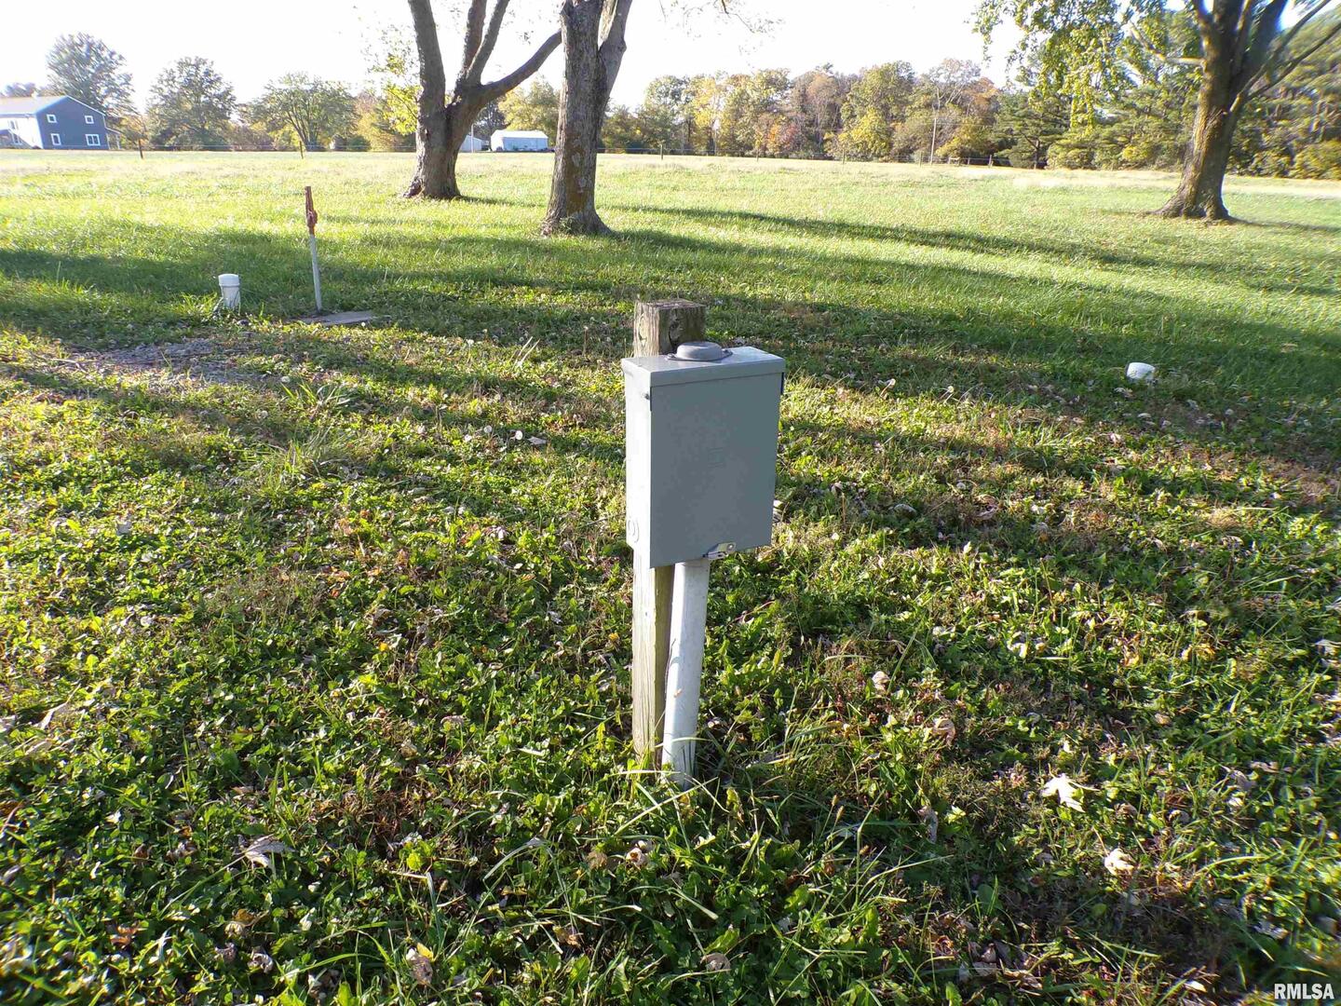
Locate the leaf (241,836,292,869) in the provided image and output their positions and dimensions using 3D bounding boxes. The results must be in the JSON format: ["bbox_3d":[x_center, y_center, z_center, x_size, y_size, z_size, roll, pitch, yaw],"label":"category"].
[{"bbox_3d":[-0.661,0.572,1.526,0.076,0.025,0.047,-10,24,-26],"label":"leaf"}]

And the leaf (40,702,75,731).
[{"bbox_3d":[-1.235,0.432,1.875,0.060,0.022,0.079,-15,26,-35],"label":"leaf"}]

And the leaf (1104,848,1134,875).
[{"bbox_3d":[0.737,0.588,1.529,0.045,0.025,0.040,13,24,29],"label":"leaf"}]

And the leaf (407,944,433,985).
[{"bbox_3d":[-0.355,0.653,1.317,0.037,0.030,0.052,-6,22,-18],"label":"leaf"}]

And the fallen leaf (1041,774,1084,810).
[{"bbox_3d":[0.714,0.526,1.693,0.072,0.022,0.089,11,23,25],"label":"fallen leaf"}]

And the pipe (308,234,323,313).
[{"bbox_3d":[-2.433,-1.572,6.378,0.036,0.524,0.036,-6,22,-20],"label":"pipe"}]

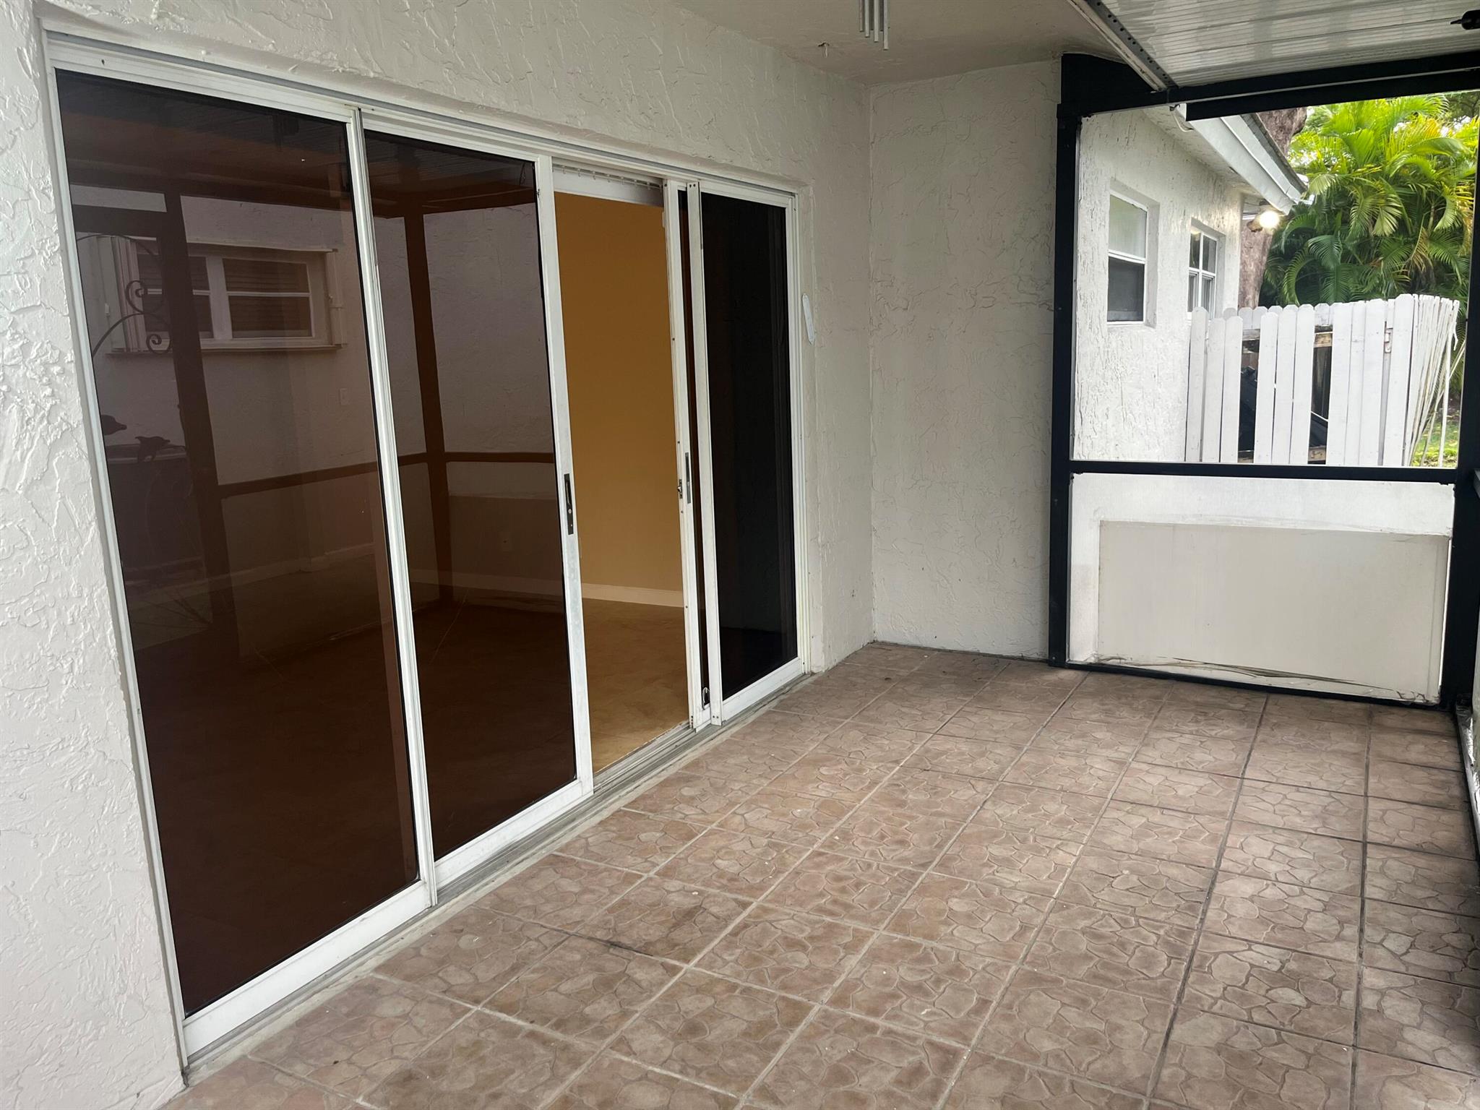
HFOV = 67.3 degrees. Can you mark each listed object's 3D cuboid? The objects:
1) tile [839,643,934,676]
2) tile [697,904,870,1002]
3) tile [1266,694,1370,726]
[{"bbox_3d":[0.698,0.479,5.091,0.324,0.020,0.362,4,13,29],"label":"tile"},{"bbox_3d":[0.111,0.968,2.702,0.332,0.025,0.332,4,12,29],"label":"tile"},{"bbox_3d":[2.183,0.591,4.213,0.338,0.020,0.259,4,13,29],"label":"tile"}]

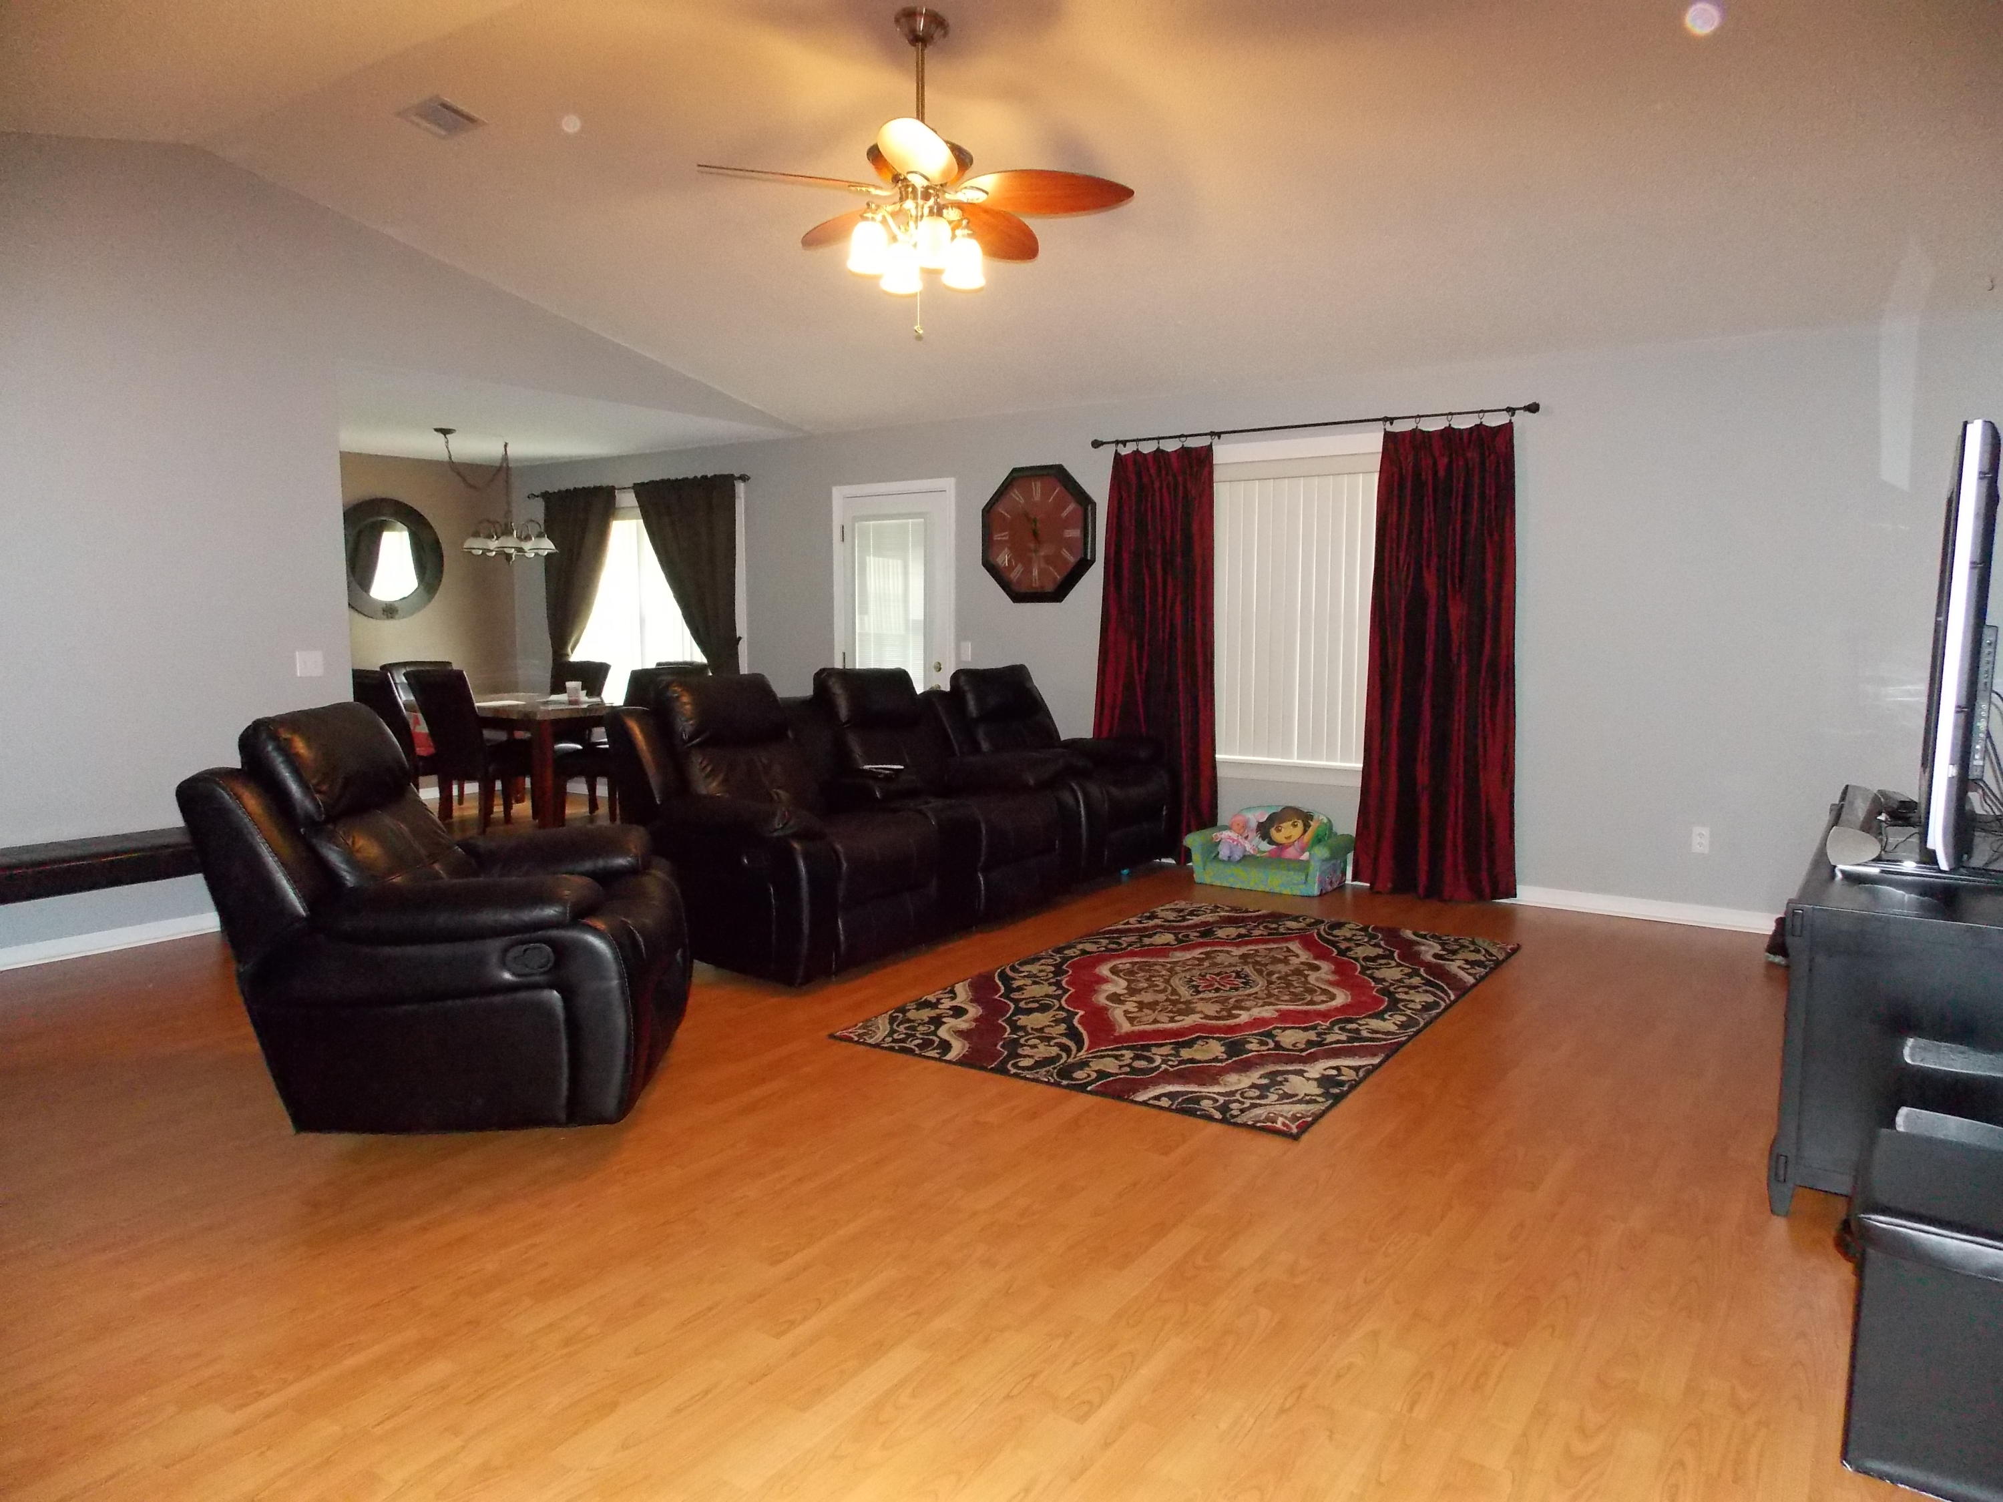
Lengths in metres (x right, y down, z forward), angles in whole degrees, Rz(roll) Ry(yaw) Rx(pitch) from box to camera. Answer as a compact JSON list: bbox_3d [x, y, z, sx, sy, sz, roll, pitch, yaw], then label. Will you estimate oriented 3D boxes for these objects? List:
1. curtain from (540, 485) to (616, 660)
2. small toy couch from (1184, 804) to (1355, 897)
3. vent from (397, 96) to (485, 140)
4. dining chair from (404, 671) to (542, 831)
[{"bbox_3d":[-3.051,-0.785,9.643,0.760,2.160,0.130,4,7,34],"label":"curtain"},{"bbox_3d":[1.312,0.469,6.515,0.710,0.370,0.390,3,7,29],"label":"small toy couch"},{"bbox_3d":[-2.044,-2.305,4.858,0.290,0.025,0.195,5,-5,36],"label":"vent"},{"bbox_3d":[-3.340,-0.014,8.490,0.490,1.000,0.630,4,7,31],"label":"dining chair"}]

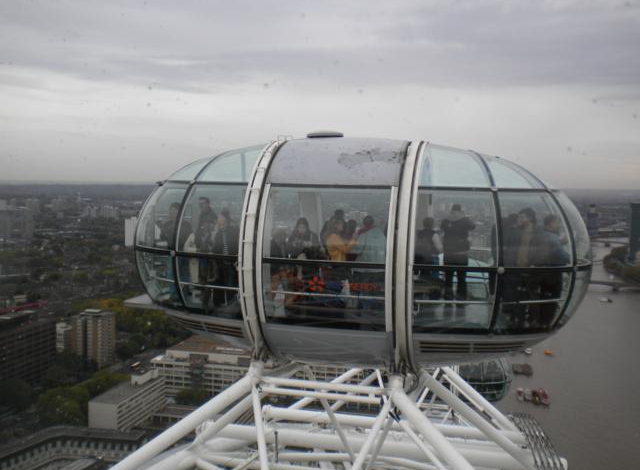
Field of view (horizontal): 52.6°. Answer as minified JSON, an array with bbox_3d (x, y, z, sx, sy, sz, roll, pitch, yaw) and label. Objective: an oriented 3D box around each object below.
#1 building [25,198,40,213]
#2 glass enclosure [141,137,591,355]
[{"bbox_3d":[-1075.053,-108.440,2419.711,58.000,66.000,28.000,2,5,15],"label":"building"},{"bbox_3d":[0.530,0.260,11.650,8.150,4.000,4.000,2,5,13],"label":"glass enclosure"}]

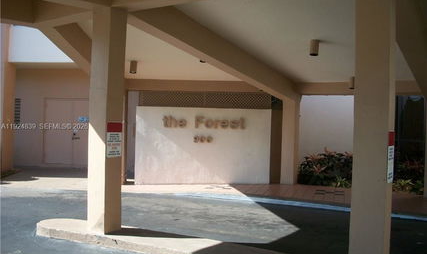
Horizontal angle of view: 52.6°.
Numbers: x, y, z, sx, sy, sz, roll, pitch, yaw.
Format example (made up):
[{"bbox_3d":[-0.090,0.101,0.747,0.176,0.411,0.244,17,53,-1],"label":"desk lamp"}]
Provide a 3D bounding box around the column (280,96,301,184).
[{"bbox_3d":[2.027,0.378,11.245,0.327,2.163,0.327,2,0,32],"label":"column"}]

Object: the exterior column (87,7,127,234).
[{"bbox_3d":[-1.445,-0.082,5.947,0.327,3.027,0.327,2,0,32],"label":"exterior column"}]

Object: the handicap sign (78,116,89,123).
[{"bbox_3d":[-4.132,-0.239,13.750,0.330,0.220,0.020,2,0,3],"label":"handicap sign"}]

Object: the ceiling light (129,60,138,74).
[{"bbox_3d":[-1.952,-1.456,10.514,0.153,0.280,0.153,2,-8,32],"label":"ceiling light"}]

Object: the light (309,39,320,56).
[{"bbox_3d":[1.841,-1.437,7.868,0.150,0.265,0.150,2,-8,32],"label":"light"}]

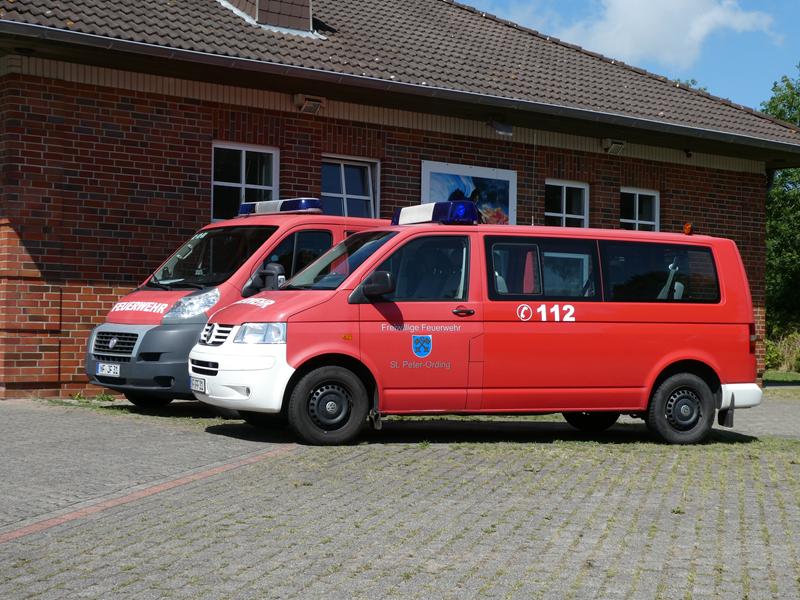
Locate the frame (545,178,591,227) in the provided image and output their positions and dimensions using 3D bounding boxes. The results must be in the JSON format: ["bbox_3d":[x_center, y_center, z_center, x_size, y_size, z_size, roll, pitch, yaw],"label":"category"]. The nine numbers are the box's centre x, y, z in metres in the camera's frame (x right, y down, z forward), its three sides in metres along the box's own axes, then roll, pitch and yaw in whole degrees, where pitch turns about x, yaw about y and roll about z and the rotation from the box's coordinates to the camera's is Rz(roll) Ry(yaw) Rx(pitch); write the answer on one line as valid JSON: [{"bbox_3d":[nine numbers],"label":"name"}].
[{"bbox_3d":[2.480,-1.265,19.965,1.010,1.030,0.100,2,-1,-37],"label":"frame"}]

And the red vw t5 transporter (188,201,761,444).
[{"bbox_3d":[0.751,0.217,12.153,5.290,2.110,1.950,2,-1,-22],"label":"red vw t5 transporter"}]

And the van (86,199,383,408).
[{"bbox_3d":[-0.944,0.092,14.826,5.000,2.340,2.090,2,-1,-38],"label":"van"}]

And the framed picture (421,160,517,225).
[{"bbox_3d":[1.025,-1.307,18.621,1.770,1.180,0.050,2,-3,-37],"label":"framed picture"}]

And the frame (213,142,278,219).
[{"bbox_3d":[-1.973,-1.418,16.610,1.010,1.030,0.100,2,-1,-37],"label":"frame"}]

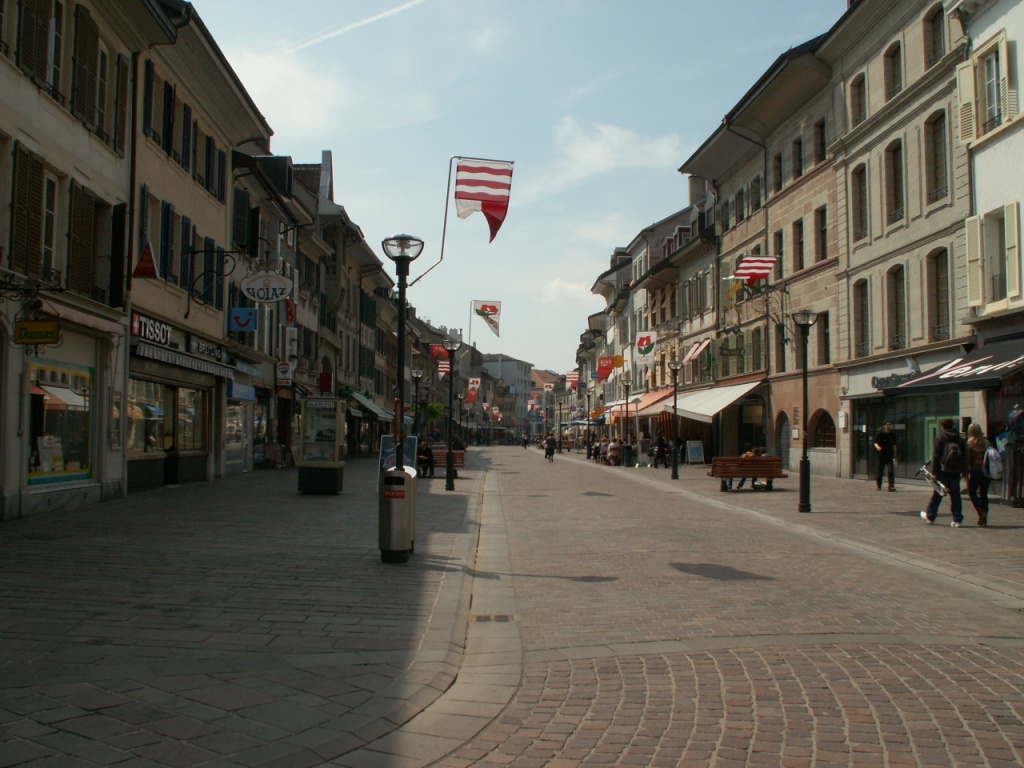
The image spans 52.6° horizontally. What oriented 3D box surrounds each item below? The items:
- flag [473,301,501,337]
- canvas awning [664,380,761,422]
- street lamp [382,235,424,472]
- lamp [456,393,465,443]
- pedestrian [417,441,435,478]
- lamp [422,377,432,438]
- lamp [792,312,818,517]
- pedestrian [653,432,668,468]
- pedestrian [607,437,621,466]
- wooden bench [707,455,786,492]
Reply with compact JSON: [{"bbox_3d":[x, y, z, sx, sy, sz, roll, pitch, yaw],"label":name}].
[{"bbox_3d":[-0.677,-1.740,27.500,0.740,0.960,0.150,0,-3,-2],"label":"flag"},{"bbox_3d":[9.250,0.950,47.600,2.400,1.800,7.400,0,-3,-4],"label":"canvas awning"},{"bbox_3d":[-1.332,0.159,12.650,0.510,3.950,0.510,0,-3,0],"label":"street lamp"},{"bbox_3d":[-3.305,2.673,67.101,0.480,3.970,0.480,0,-3,0],"label":"lamp"},{"bbox_3d":[-3.016,2.632,36.100,0.600,1.280,0.800,0,-3,3],"label":"pedestrian"},{"bbox_3d":[-4.023,1.810,49.000,0.500,3.950,0.500,0,-3,0],"label":"lamp"},{"bbox_3d":[5.694,0.539,20.100,0.500,3.950,0.500,0,-3,0],"label":"lamp"},{"bbox_3d":[6.576,2.902,45.700,0.550,1.670,0.550,-2,-3,30],"label":"pedestrian"},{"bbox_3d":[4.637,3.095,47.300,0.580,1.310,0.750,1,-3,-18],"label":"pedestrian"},{"bbox_3d":[6.211,2.406,27.322,1.920,0.880,0.900,0,-3,-2],"label":"wooden bench"}]

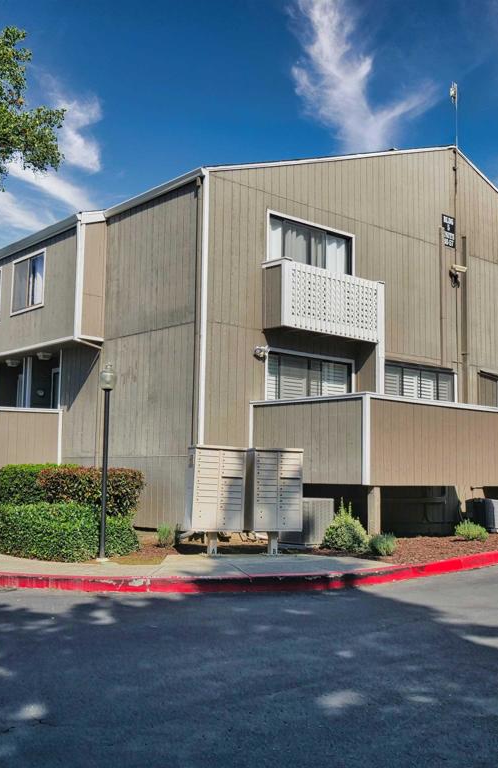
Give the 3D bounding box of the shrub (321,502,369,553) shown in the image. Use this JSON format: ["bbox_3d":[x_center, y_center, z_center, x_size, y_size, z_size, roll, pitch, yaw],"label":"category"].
[{"bbox_3d":[1.497,2.202,12.853,0.740,0.730,0.740,1,-6,0],"label":"shrub"}]

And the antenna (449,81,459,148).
[{"bbox_3d":[5.149,-6.746,20.676,0.220,1.760,0.220,6,-8,-40],"label":"antenna"}]

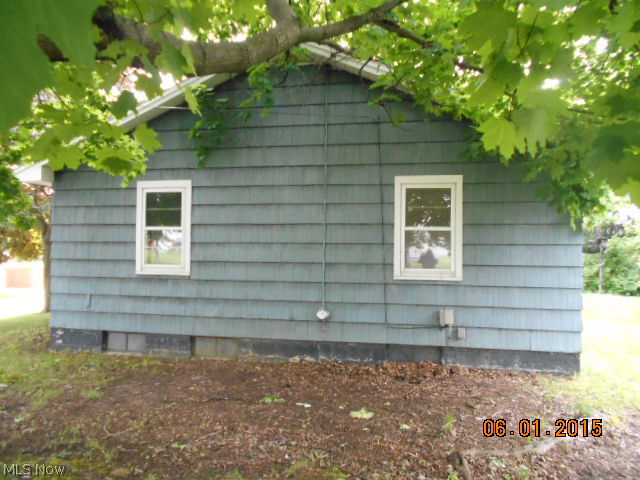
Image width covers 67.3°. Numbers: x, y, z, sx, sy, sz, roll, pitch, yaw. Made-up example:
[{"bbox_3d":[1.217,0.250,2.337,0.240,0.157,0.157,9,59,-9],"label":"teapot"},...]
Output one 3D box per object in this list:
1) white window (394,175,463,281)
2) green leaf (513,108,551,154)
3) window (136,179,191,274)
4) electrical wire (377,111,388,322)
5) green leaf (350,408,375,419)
[{"bbox_3d":[1.435,-0.158,6.367,0.886,1.391,0.100,0,-1,11],"label":"white window"},{"bbox_3d":[0.704,-0.361,1.600,0.125,0.150,0.060,0,-1,24],"label":"green leaf"},{"bbox_3d":[-2.286,-0.175,7.070,0.876,1.373,0.100,0,-1,11],"label":"window"},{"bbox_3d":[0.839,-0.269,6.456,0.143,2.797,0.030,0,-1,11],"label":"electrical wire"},{"bbox_3d":[0.387,1.581,4.380,0.210,0.045,0.170,1,-1,0],"label":"green leaf"}]

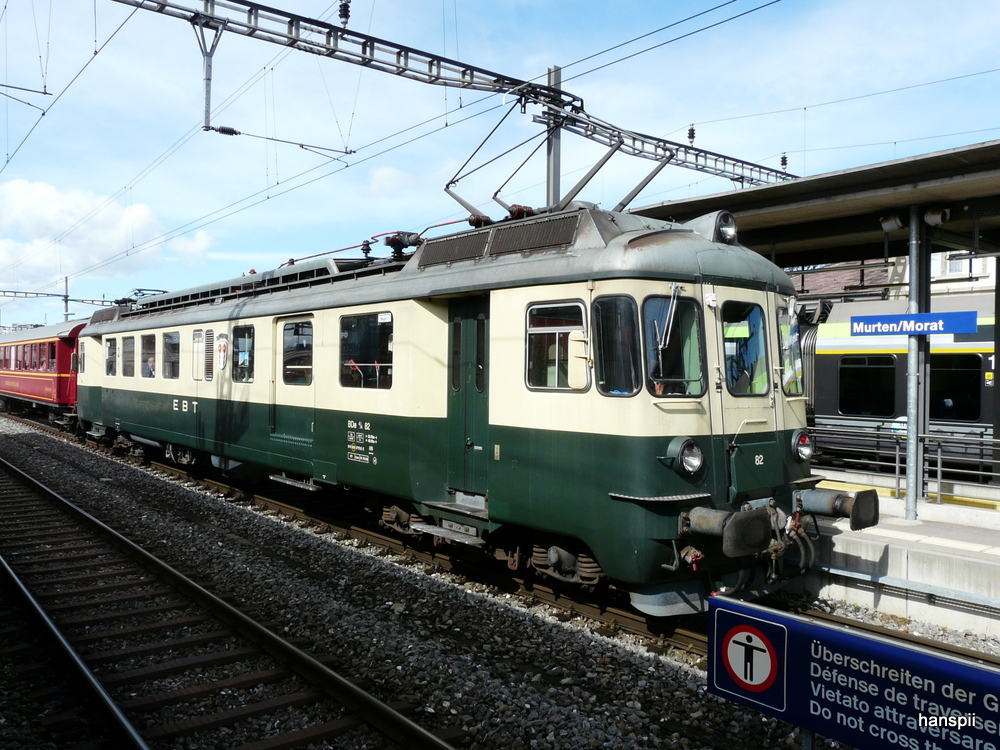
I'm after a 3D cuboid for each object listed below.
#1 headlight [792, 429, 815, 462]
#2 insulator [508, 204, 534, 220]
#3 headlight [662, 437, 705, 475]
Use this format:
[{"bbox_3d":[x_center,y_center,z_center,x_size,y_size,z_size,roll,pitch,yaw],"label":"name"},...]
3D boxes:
[{"bbox_3d":[3.055,0.729,8.275,0.310,0.310,0.180,0,0,-39],"label":"headlight"},{"bbox_3d":[0.242,-1.857,9.231,0.310,0.155,0.150,0,0,-39],"label":"insulator"},{"bbox_3d":[1.629,0.712,7.119,0.310,0.310,0.180,0,0,-39],"label":"headlight"}]

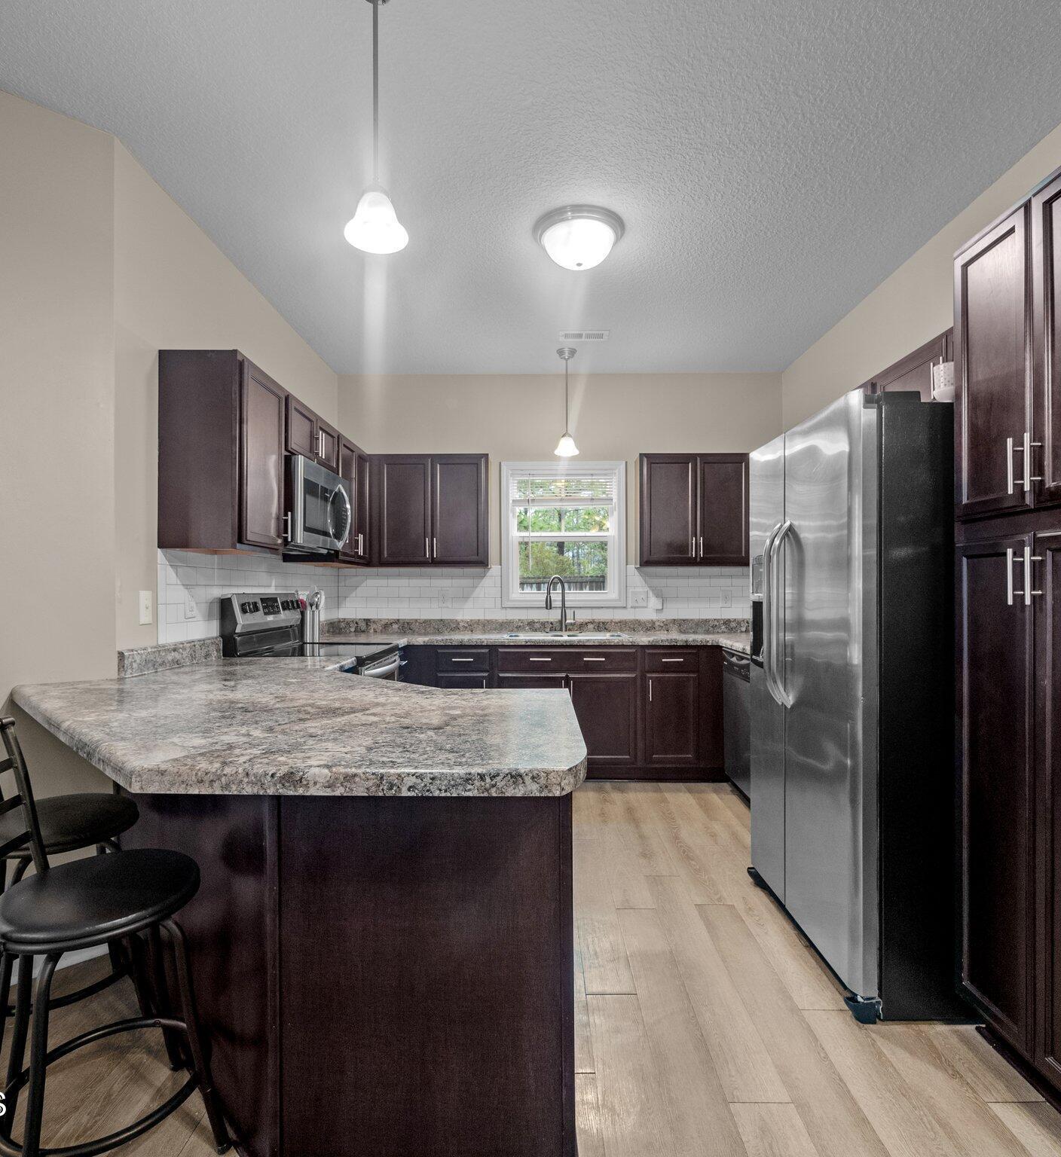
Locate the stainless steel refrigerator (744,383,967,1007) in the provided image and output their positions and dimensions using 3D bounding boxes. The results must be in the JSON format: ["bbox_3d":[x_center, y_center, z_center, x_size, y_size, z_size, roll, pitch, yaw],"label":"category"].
[{"bbox_3d":[1.303,0.361,2.215,0.865,1.790,0.900,0,-1,1],"label":"stainless steel refrigerator"}]

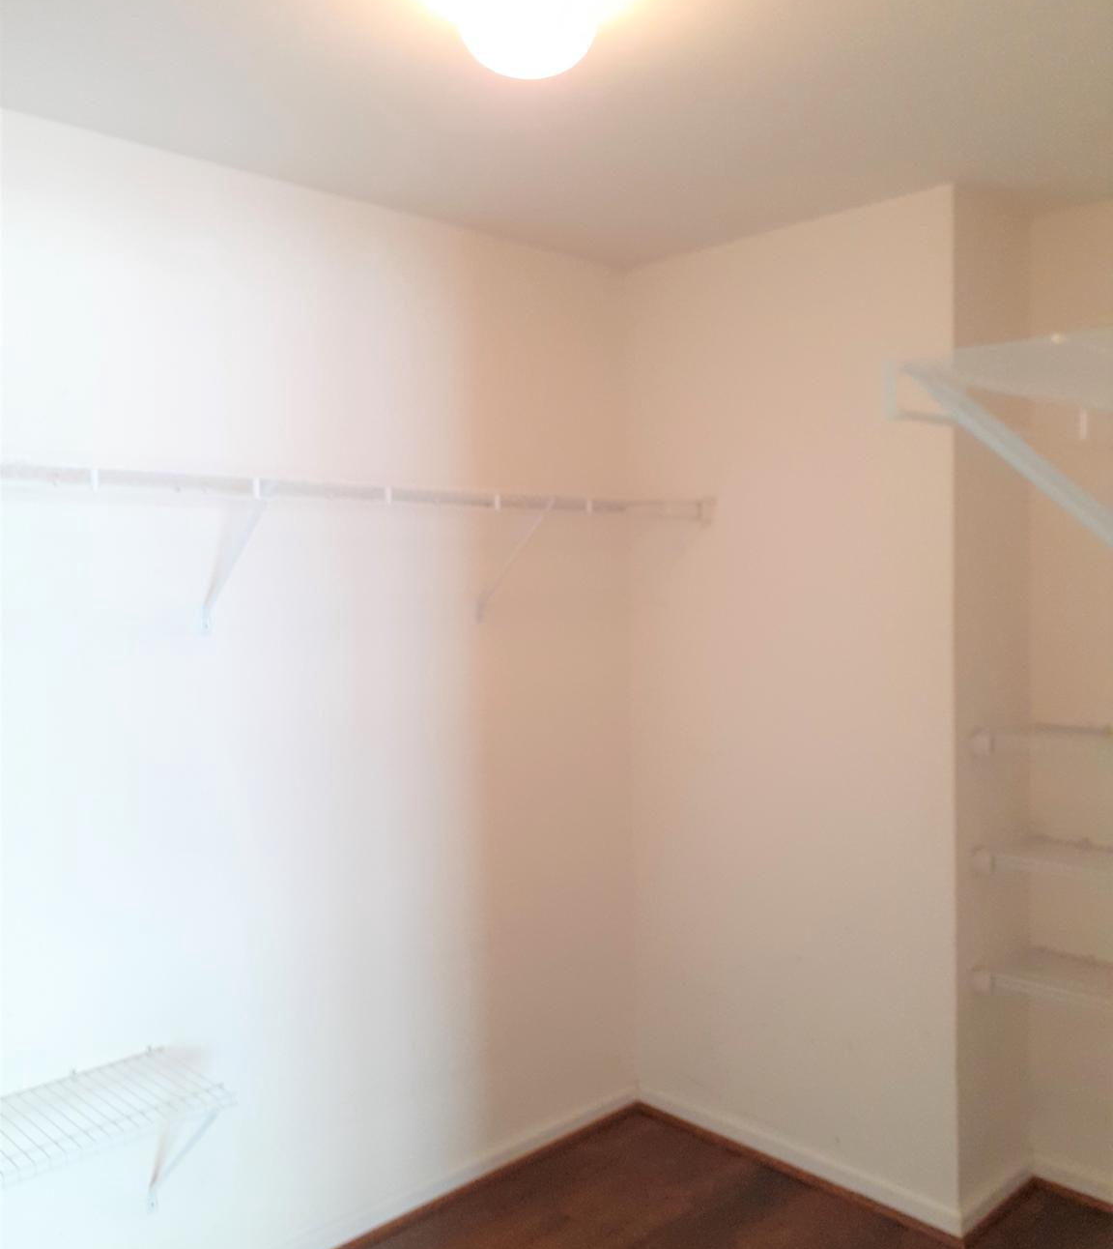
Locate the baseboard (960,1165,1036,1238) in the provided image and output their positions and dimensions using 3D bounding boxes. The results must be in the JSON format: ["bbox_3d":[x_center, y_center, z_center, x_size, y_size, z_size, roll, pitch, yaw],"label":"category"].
[{"bbox_3d":[1.079,1.395,2.827,0.396,0.073,0.022,-3,3,-44],"label":"baseboard"}]

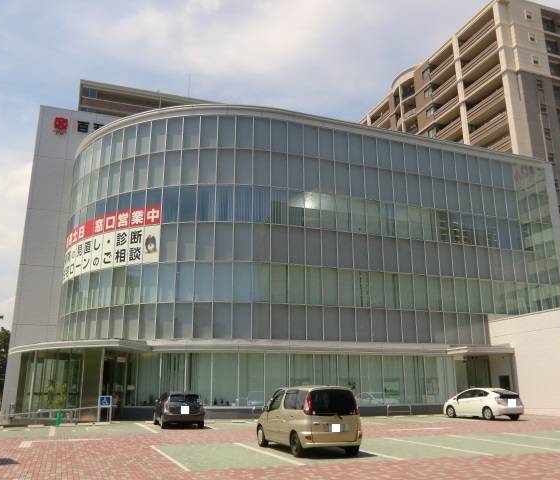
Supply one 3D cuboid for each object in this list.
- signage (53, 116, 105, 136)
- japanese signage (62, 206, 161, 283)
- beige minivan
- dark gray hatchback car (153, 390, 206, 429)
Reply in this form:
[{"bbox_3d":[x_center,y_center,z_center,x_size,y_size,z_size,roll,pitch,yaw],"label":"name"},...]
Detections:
[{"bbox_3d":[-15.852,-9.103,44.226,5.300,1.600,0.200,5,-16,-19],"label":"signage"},{"bbox_3d":[-10.830,0.468,32.415,10.100,3.280,1.000,-13,-20,38],"label":"japanese signage"},{"bbox_3d":[0.654,4.688,14.210,1.680,1.680,3.860,6,-17,-20],"label":"beige minivan"},{"bbox_3d":[-4.225,7.043,22.395,1.700,1.450,4.050,5,-16,-18],"label":"dark gray hatchback car"}]

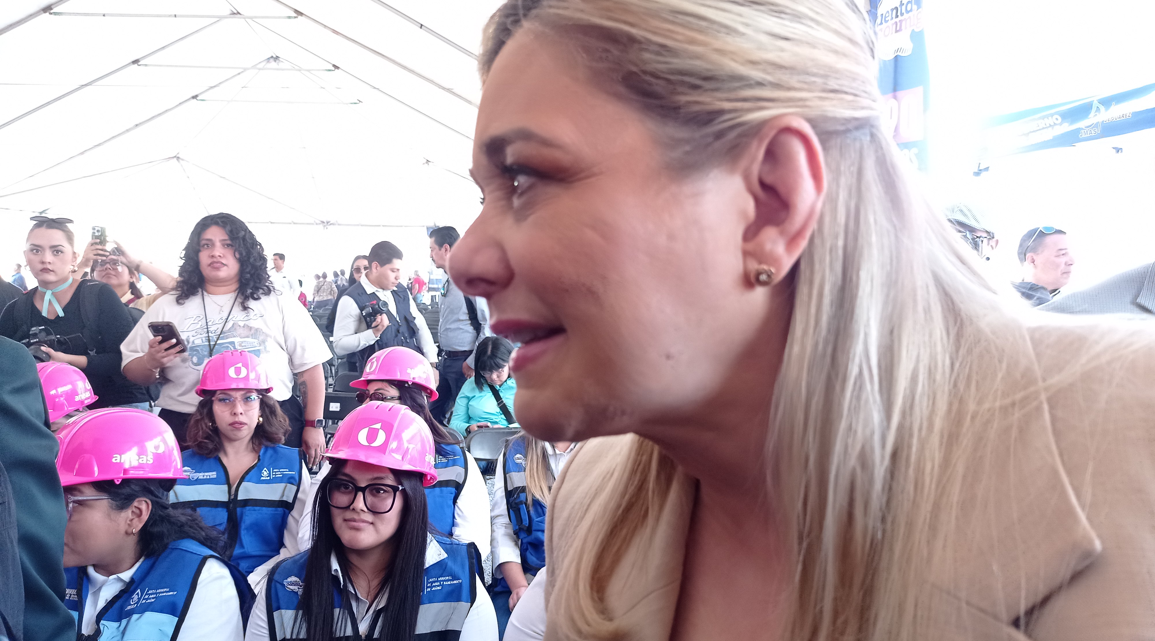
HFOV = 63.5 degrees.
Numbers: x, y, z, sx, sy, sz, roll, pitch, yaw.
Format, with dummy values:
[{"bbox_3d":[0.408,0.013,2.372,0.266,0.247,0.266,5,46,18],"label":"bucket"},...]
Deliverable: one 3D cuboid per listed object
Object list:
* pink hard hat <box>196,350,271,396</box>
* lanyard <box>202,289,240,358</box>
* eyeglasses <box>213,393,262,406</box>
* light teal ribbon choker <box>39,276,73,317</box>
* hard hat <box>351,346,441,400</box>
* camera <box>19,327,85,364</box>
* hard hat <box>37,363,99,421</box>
[{"bbox_3d":[-1.000,0.149,2.720,0.215,0.140,0.272,1,-13,-24],"label":"pink hard hat"},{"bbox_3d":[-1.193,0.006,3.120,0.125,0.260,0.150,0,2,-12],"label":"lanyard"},{"bbox_3d":[-0.982,0.234,2.690,0.135,0.046,0.140,-1,-2,-24],"label":"eyeglasses"},{"bbox_3d":[-1.834,-0.089,3.280,0.115,0.150,0.130,-1,3,-15],"label":"light teal ribbon choker"},{"bbox_3d":[-0.538,0.149,2.750,0.215,0.142,0.272,-21,-21,37],"label":"hard hat"},{"bbox_3d":[-1.790,0.082,3.140,0.135,0.095,0.130,0,32,-12],"label":"camera"},{"bbox_3d":[-1.527,0.195,2.670,0.215,0.142,0.272,-7,19,26],"label":"hard hat"}]

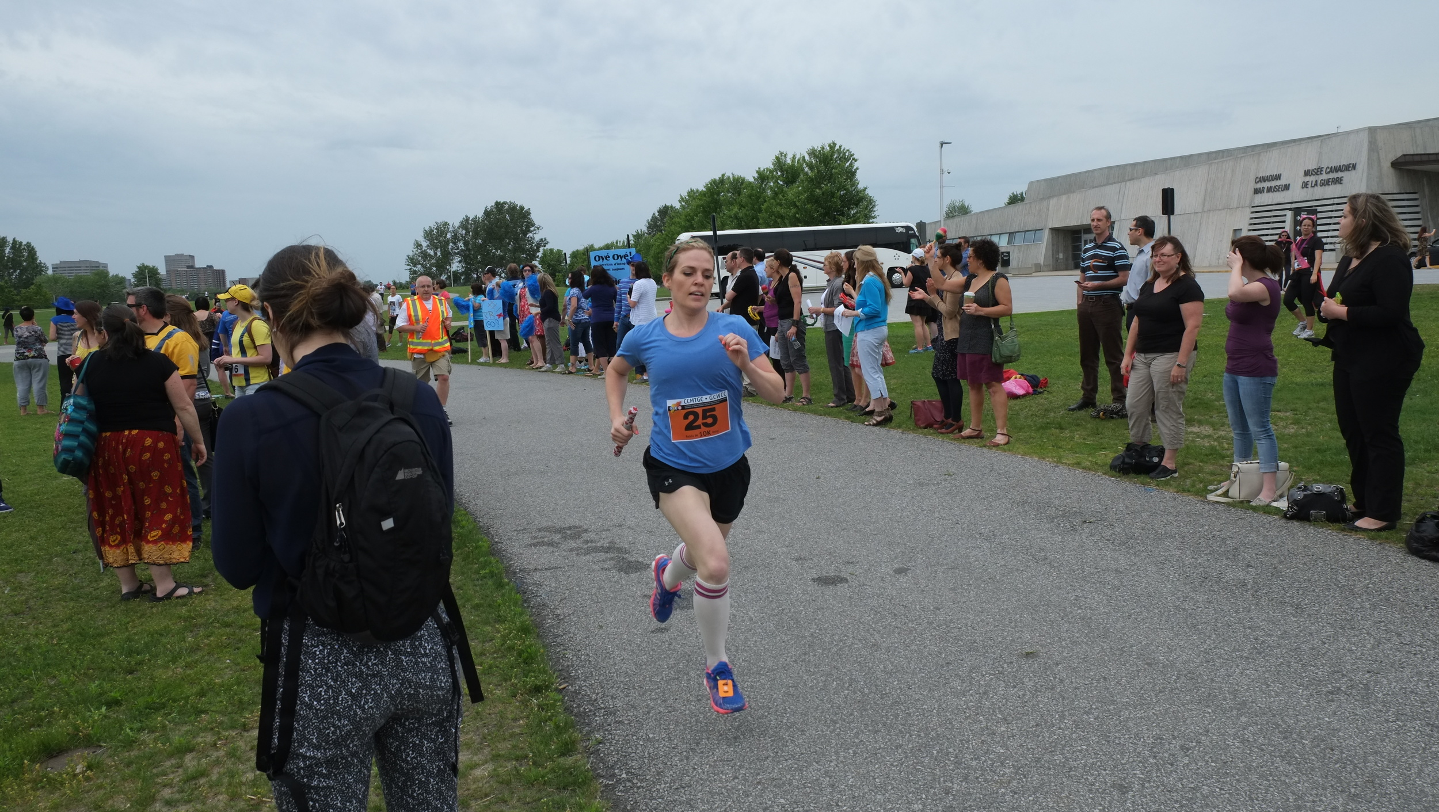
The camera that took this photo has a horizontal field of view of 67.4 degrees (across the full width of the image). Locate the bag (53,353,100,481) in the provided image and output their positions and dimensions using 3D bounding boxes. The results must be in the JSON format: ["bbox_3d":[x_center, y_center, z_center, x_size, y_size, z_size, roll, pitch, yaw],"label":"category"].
[{"bbox_3d":[-3.450,0.063,5.800,0.200,0.640,0.340,-8,9,-39],"label":"bag"}]

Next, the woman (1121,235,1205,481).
[{"bbox_3d":[3.098,-0.347,7.500,0.400,1.650,0.560,-7,8,-34],"label":"woman"}]

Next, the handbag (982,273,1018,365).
[{"bbox_3d":[2.214,-0.686,8.500,0.270,0.700,0.140,-5,7,-17],"label":"handbag"}]

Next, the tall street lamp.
[{"bbox_3d":[12.708,-10.738,60.476,0.680,8.001,0.300,-2,7,0],"label":"tall street lamp"}]

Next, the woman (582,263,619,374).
[{"bbox_3d":[-1.770,-1.257,16.100,0.460,1.660,0.370,-8,9,-37],"label":"woman"}]

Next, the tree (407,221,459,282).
[{"bbox_3d":[-39.770,-21.235,150.000,7.500,9.300,7.500,-3,7,0],"label":"tree"}]

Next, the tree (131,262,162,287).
[{"bbox_3d":[-116.773,-25.877,220.000,6.300,6.600,6.300,-3,7,0],"label":"tree"}]

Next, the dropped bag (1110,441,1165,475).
[{"bbox_3d":[2.911,0.348,7.565,0.330,0.220,0.200,-1,7,6],"label":"dropped bag"}]

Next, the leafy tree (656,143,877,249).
[{"bbox_3d":[3.631,-14.553,82.000,16.500,11.000,11.000,-2,7,0],"label":"leafy tree"}]

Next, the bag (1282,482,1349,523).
[{"bbox_3d":[3.319,0.519,6.011,0.340,0.220,0.180,1,8,25],"label":"bag"}]

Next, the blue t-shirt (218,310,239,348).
[{"bbox_3d":[-7.840,-1.188,17.300,0.450,0.640,0.330,3,9,37],"label":"blue t-shirt"}]

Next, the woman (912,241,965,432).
[{"bbox_3d":[1.904,-0.599,9.350,0.430,1.630,0.420,-4,7,-5],"label":"woman"}]

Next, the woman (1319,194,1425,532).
[{"bbox_3d":[3.360,-0.209,5.547,0.480,1.720,0.480,0,7,16],"label":"woman"}]

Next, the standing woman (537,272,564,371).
[{"bbox_3d":[-2.807,-1.397,17.900,0.380,1.640,0.430,-2,7,9],"label":"standing woman"}]

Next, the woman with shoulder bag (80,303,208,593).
[{"bbox_3d":[-3.160,0.260,5.933,0.620,1.620,0.420,0,7,18],"label":"woman with shoulder bag"}]

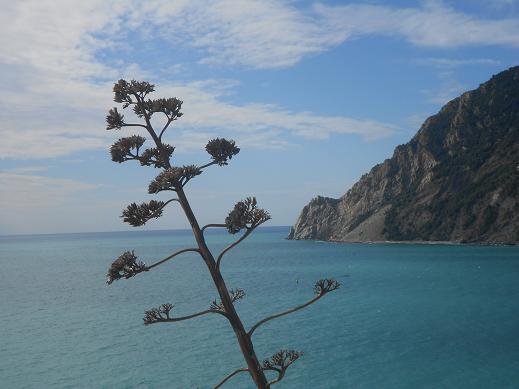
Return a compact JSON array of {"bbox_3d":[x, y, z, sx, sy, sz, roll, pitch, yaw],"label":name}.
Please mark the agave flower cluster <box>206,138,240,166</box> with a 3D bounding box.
[{"bbox_3d":[-0.262,-0.305,6.100,0.242,0.197,0.242,-2,-2,0],"label":"agave flower cluster"}]

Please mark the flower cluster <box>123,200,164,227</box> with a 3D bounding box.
[{"bbox_3d":[-0.822,0.135,5.950,0.292,0.179,0.248,-2,-2,0],"label":"flower cluster"}]

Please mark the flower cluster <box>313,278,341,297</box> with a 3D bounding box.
[{"bbox_3d":[0.479,0.665,6.000,0.196,0.125,0.177,-2,-2,0],"label":"flower cluster"}]

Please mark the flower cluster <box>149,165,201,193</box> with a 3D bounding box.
[{"bbox_3d":[-0.585,-0.112,5.850,0.369,0.189,0.295,-2,-2,0],"label":"flower cluster"}]

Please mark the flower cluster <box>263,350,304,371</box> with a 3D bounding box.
[{"bbox_3d":[0.163,1.184,5.950,0.278,0.151,0.222,-2,-2,0],"label":"flower cluster"}]

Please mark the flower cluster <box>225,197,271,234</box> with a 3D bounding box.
[{"bbox_3d":[-0.085,0.149,5.950,0.320,0.261,0.272,-2,-2,0],"label":"flower cluster"}]

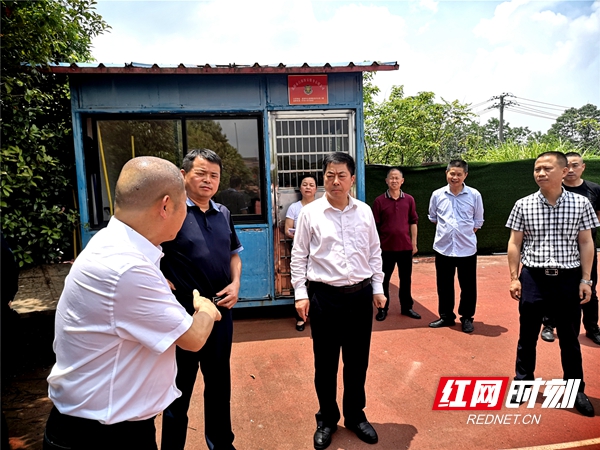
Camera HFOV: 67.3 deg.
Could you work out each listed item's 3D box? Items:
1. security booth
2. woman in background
[{"bbox_3d":[-0.802,-0.439,5.965,3.556,2.669,2.400,-3,5,-7],"label":"security booth"},{"bbox_3d":[0.064,0.294,4.744,0.460,1.588,0.320,-2,5,6],"label":"woman in background"}]

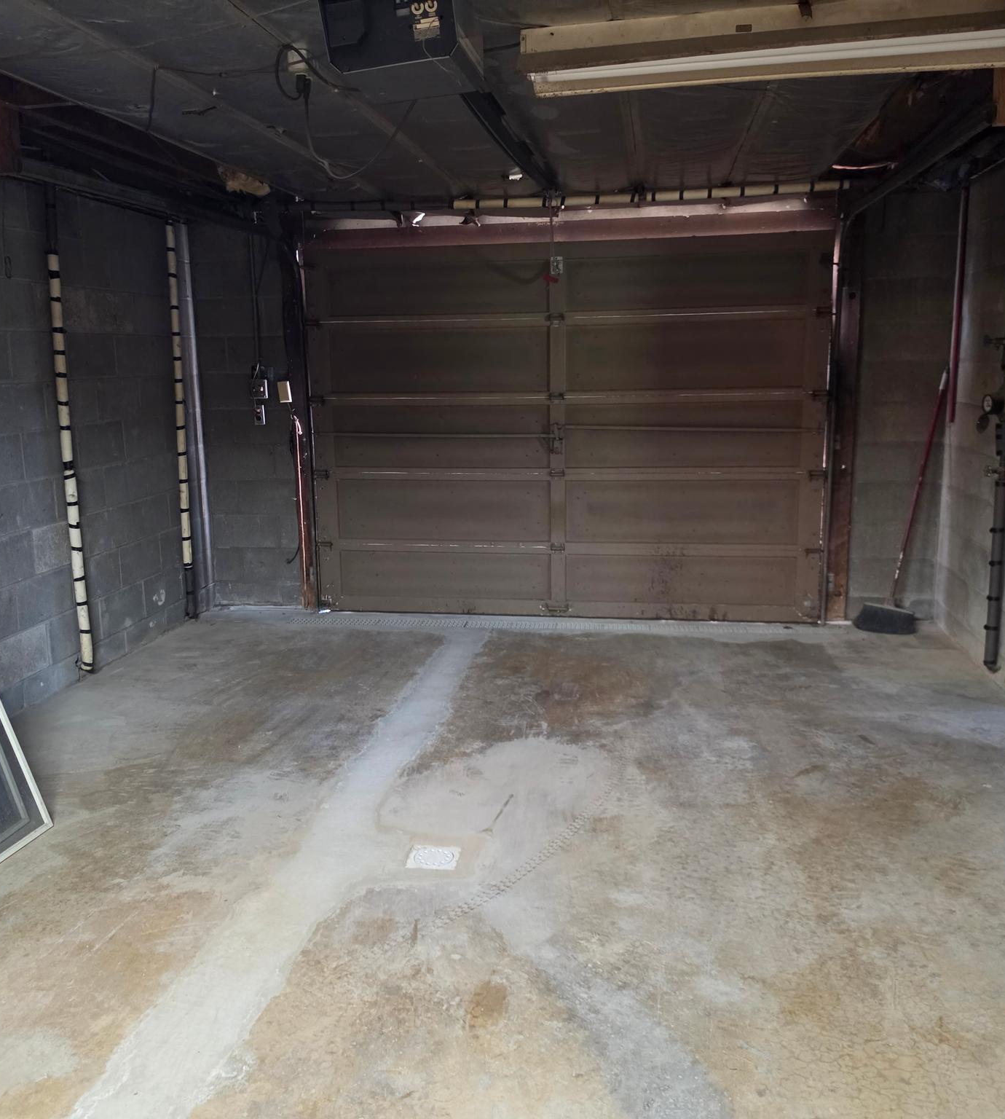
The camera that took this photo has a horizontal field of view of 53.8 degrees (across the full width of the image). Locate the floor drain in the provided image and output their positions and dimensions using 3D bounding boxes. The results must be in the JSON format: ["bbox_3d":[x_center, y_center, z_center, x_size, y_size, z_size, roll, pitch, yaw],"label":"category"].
[{"bbox_3d":[-0.195,0.854,2.844,0.138,0.012,0.134,0,12,6],"label":"floor drain"}]

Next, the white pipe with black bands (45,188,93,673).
[{"bbox_3d":[-1.908,-0.530,4.366,0.050,2.123,0.050,1,9,10],"label":"white pipe with black bands"}]

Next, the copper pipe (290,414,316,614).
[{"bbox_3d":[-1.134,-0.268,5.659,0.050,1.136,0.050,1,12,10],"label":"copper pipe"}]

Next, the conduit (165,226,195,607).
[{"bbox_3d":[-1.737,-0.729,5.354,0.050,2.119,0.050,1,8,10],"label":"conduit"}]

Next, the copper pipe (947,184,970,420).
[{"bbox_3d":[2.236,-1.242,4.856,0.042,1.147,0.042,0,11,10],"label":"copper pipe"}]

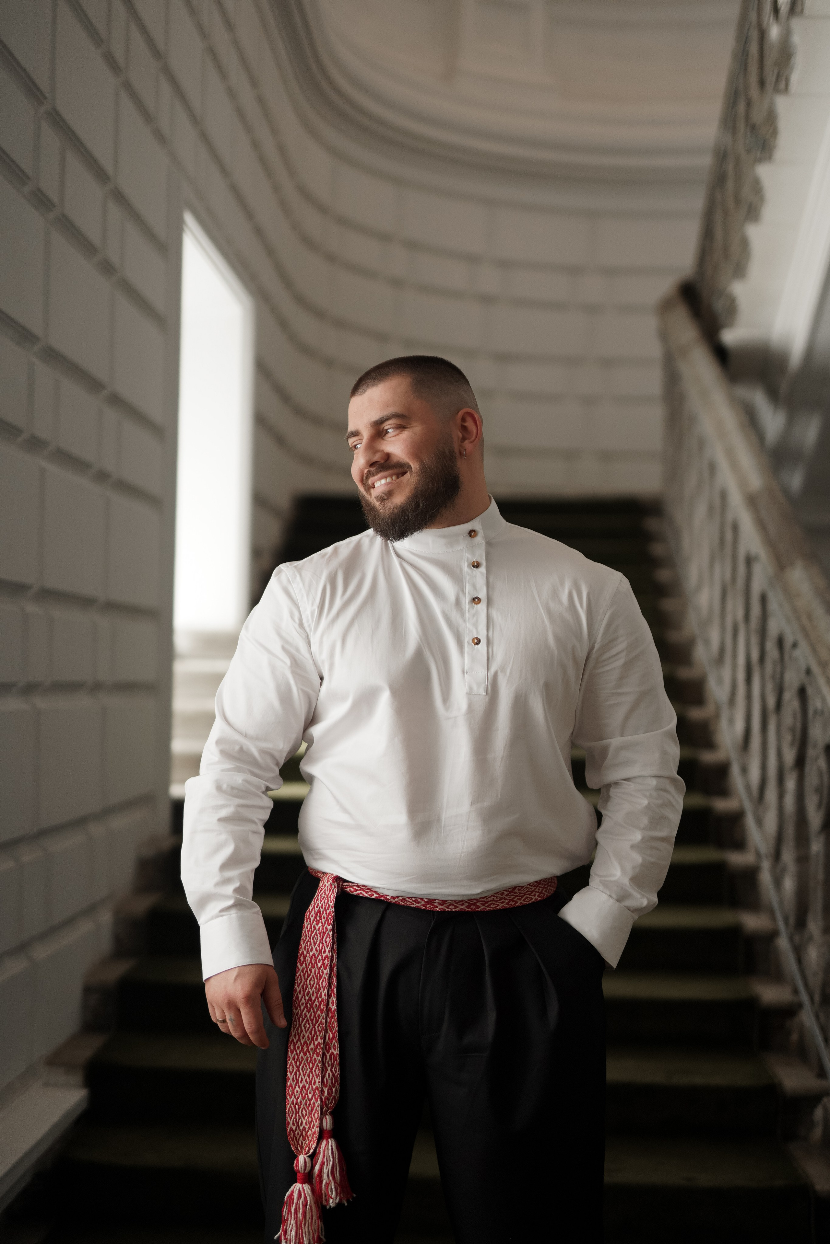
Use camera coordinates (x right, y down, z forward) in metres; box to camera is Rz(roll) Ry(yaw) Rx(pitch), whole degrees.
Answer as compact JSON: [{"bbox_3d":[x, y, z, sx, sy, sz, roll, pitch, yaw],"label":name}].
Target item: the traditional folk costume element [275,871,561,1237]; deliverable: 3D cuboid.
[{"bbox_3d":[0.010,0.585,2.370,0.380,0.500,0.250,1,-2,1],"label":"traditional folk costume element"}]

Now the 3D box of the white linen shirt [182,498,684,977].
[{"bbox_3d":[0.026,0.160,2.420,0.710,0.670,0.340,1,-2,1],"label":"white linen shirt"}]

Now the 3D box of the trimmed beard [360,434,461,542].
[{"bbox_3d":[-0.006,-0.186,2.390,0.120,0.145,0.148,0,-13,-45],"label":"trimmed beard"}]

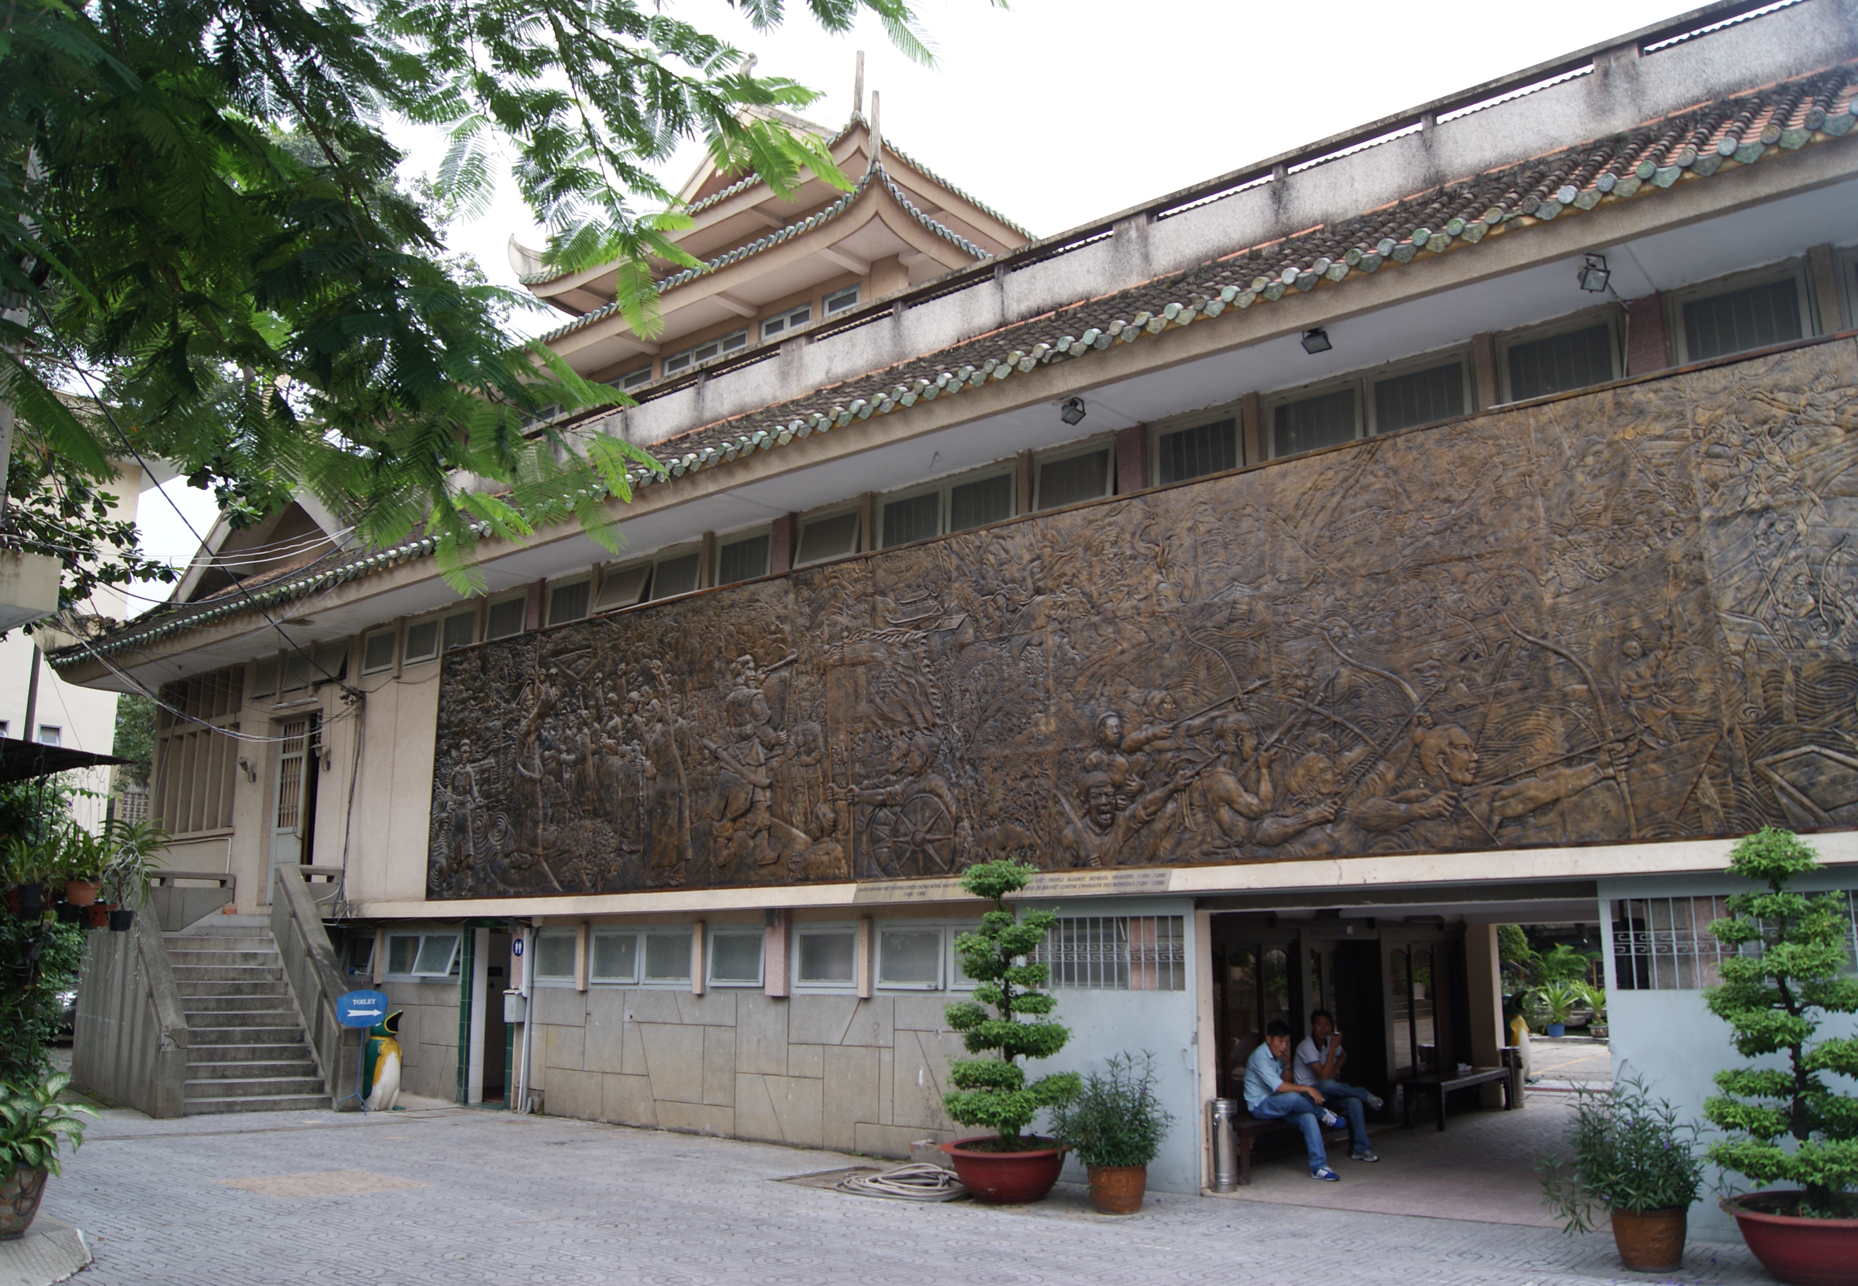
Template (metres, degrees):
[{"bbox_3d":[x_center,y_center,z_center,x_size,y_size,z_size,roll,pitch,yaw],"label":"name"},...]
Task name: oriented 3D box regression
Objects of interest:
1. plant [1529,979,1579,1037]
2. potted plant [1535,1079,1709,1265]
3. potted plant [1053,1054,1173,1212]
[{"bbox_3d":[10.993,6.406,25.338,0.853,0.981,0.810,-10,-15,37],"label":"plant"},{"bbox_3d":[3.846,2.925,8.018,0.908,1.021,0.835,-10,-15,37],"label":"potted plant"},{"bbox_3d":[1.215,3.244,9.592,0.759,1.003,0.698,-2,-12,7],"label":"potted plant"}]

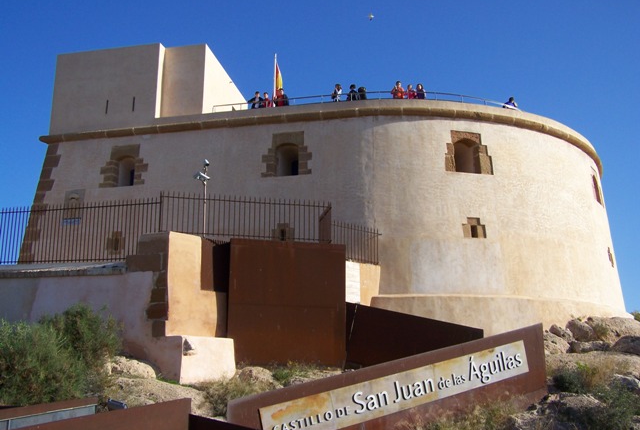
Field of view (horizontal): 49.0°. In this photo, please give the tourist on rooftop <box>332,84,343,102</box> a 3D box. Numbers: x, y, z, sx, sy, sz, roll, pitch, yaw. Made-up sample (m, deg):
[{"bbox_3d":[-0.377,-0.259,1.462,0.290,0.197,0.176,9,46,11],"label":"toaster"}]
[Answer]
[{"bbox_3d":[0.786,-4.876,30.340,0.500,1.680,0.380,9,-17,-32],"label":"tourist on rooftop"}]

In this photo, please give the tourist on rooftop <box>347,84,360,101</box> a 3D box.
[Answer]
[{"bbox_3d":[1.454,-4.849,30.217,0.520,1.660,0.380,-2,-15,8],"label":"tourist on rooftop"}]

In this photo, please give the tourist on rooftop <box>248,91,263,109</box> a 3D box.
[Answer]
[{"bbox_3d":[-2.780,-4.677,31.071,0.600,1.700,0.380,-3,-15,12],"label":"tourist on rooftop"}]

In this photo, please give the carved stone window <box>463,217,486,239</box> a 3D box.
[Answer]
[{"bbox_3d":[6.087,0.585,27.893,1.040,0.891,0.350,3,-21,-14],"label":"carved stone window"}]

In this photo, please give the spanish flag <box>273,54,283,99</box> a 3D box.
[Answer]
[{"bbox_3d":[-1.872,-6.100,30.944,0.480,2.200,0.300,-3,-15,12],"label":"spanish flag"}]

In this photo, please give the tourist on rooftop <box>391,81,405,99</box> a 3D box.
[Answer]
[{"bbox_3d":[3.329,-4.935,30.131,0.550,1.720,0.380,2,-15,-10],"label":"tourist on rooftop"}]

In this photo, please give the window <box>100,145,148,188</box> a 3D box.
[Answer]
[{"bbox_3d":[-8.518,-2.077,30.822,2.319,2.070,0.400,-3,-21,12],"label":"window"}]

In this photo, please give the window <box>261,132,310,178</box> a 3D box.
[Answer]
[{"bbox_3d":[-1.341,-2.463,29.344,2.152,2.117,0.400,-3,-21,12],"label":"window"}]

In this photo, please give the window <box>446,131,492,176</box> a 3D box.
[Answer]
[{"bbox_3d":[6.121,-2.502,29.079,2.191,2.035,0.400,4,-21,-14],"label":"window"}]

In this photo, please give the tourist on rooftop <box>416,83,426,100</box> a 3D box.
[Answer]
[{"bbox_3d":[4.364,-4.862,30.188,0.500,1.620,0.380,2,-15,-9],"label":"tourist on rooftop"}]

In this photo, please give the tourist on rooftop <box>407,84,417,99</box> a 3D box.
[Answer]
[{"bbox_3d":[3.925,-4.859,30.144,0.500,1.580,0.380,2,-15,-7],"label":"tourist on rooftop"}]

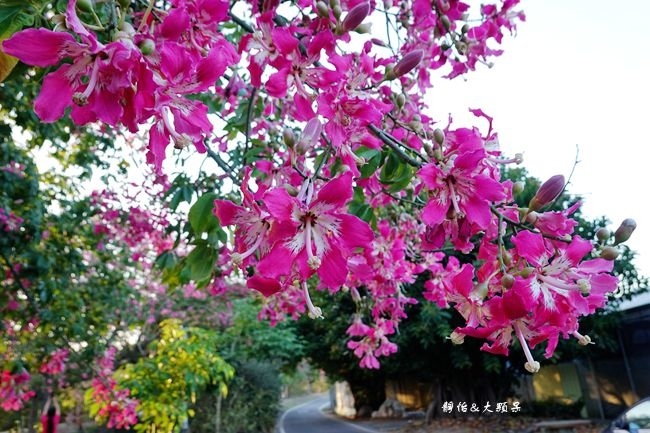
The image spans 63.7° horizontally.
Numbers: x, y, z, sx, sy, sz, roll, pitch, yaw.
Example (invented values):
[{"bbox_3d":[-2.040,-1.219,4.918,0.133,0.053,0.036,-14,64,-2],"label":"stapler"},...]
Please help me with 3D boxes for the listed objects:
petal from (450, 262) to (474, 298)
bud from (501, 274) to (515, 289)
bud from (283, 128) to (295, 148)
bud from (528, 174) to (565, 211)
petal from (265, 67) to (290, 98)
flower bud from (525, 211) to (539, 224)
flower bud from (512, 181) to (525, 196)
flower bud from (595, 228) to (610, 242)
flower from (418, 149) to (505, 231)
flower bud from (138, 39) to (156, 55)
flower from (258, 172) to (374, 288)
[{"bbox_3d":[0.184,0.086,0.700,0.035,0.048,0.022,-11,-20,31],"label":"petal"},{"bbox_3d":[0.234,0.083,0.670,0.017,0.018,0.017,0,-17,0],"label":"bud"},{"bbox_3d":[-0.059,-0.127,0.850,0.019,0.033,0.019,0,-17,0],"label":"bud"},{"bbox_3d":[0.292,-0.031,0.690,0.025,0.064,0.025,44,-3,0],"label":"bud"},{"bbox_3d":[-0.084,-0.235,0.920,0.046,0.055,0.022,5,7,-15],"label":"petal"},{"bbox_3d":[0.272,0.001,0.690,0.017,0.018,0.017,5,-18,-17],"label":"flower bud"},{"bbox_3d":[0.288,-0.042,0.780,0.018,0.024,0.018,0,-17,0],"label":"flower bud"},{"bbox_3d":[0.360,0.025,0.680,0.020,0.018,0.020,0,-17,0],"label":"flower bud"},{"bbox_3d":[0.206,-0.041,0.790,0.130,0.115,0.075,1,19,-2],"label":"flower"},{"bbox_3d":[-0.231,-0.221,0.680,0.022,0.020,0.022,0,-17,0],"label":"flower bud"},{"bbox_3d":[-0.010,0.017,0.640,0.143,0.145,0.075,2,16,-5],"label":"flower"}]

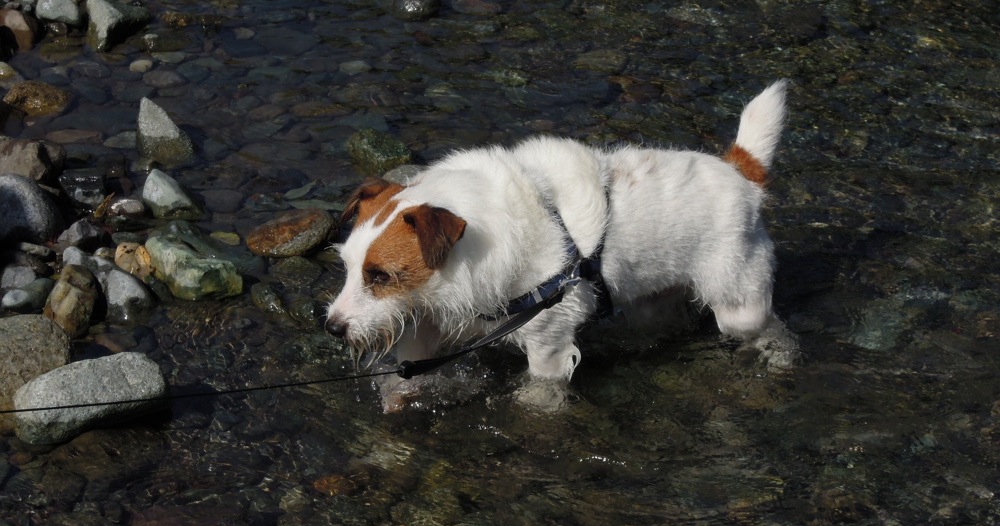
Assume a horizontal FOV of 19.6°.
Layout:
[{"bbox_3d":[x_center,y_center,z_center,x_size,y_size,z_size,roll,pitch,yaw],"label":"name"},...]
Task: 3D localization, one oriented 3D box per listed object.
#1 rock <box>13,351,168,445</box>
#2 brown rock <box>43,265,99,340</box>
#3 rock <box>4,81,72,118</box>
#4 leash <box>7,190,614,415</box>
[{"bbox_3d":[-0.449,0.147,3.167,0.168,0.078,0.098,-9,27,-18],"label":"rock"},{"bbox_3d":[-0.502,0.044,3.377,0.062,0.080,0.065,0,26,0],"label":"brown rock"},{"bbox_3d":[-0.620,-0.220,3.871,0.093,0.041,0.063,0,29,0],"label":"rock"},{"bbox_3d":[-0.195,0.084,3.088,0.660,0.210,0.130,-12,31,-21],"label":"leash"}]

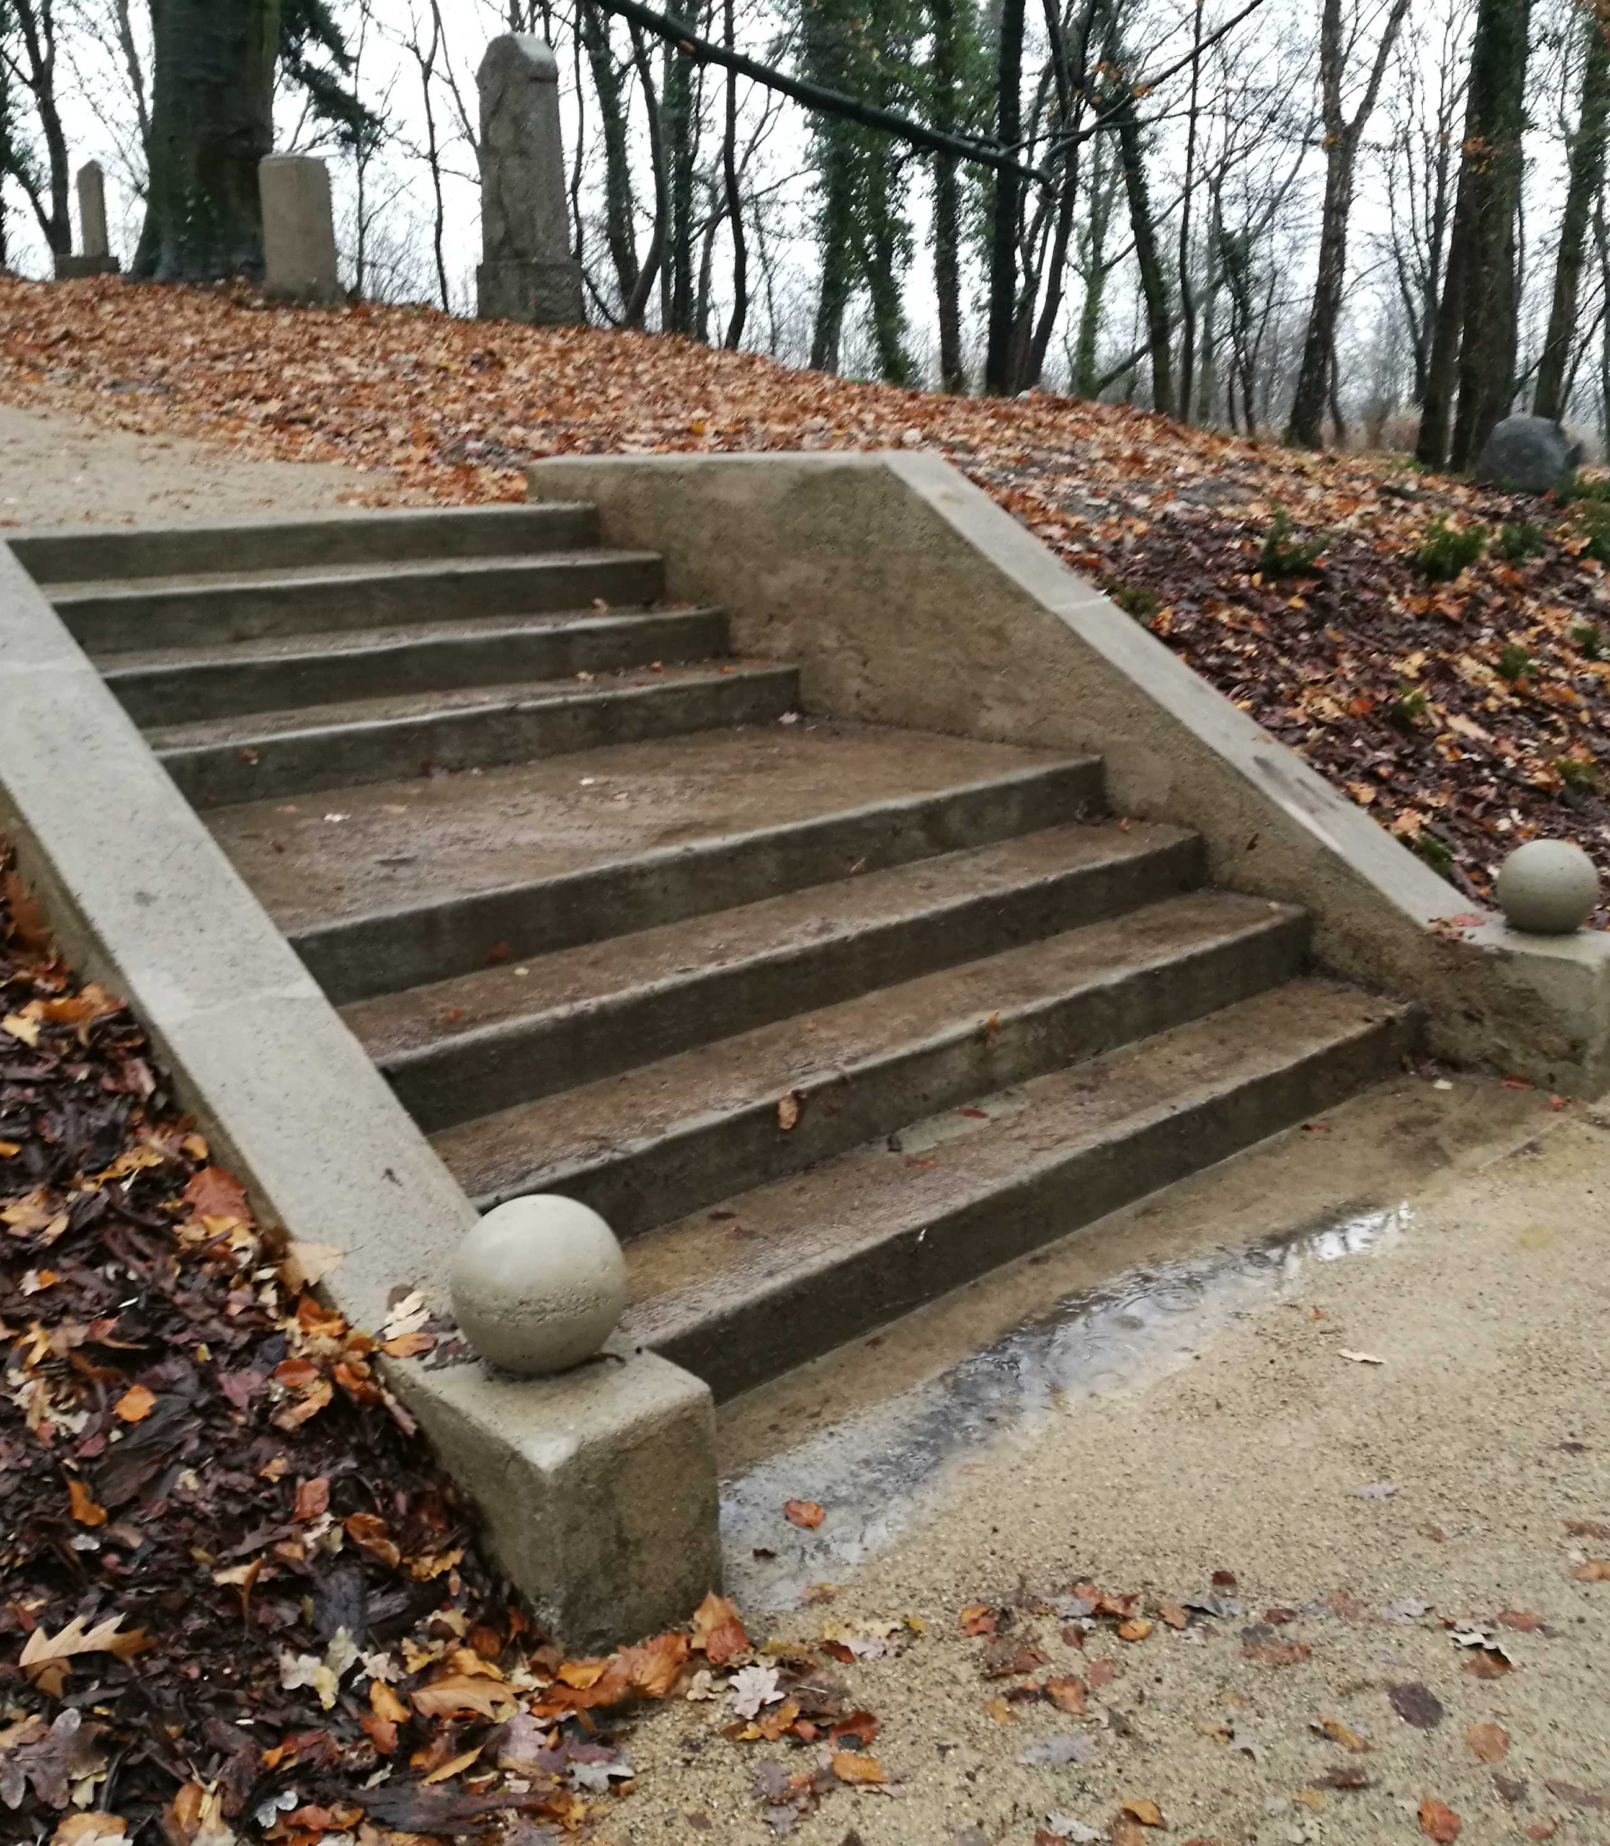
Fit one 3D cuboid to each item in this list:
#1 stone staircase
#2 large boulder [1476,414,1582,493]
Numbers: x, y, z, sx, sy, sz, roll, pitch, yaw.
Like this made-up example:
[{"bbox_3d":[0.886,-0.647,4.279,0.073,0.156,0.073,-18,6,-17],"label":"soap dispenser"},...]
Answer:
[{"bbox_3d":[-0.585,-0.286,4.731,2.680,1.227,3.213,-15,22,-42],"label":"stone staircase"},{"bbox_3d":[3.604,-2.335,9.530,0.507,0.392,0.500,6,17,19],"label":"large boulder"}]

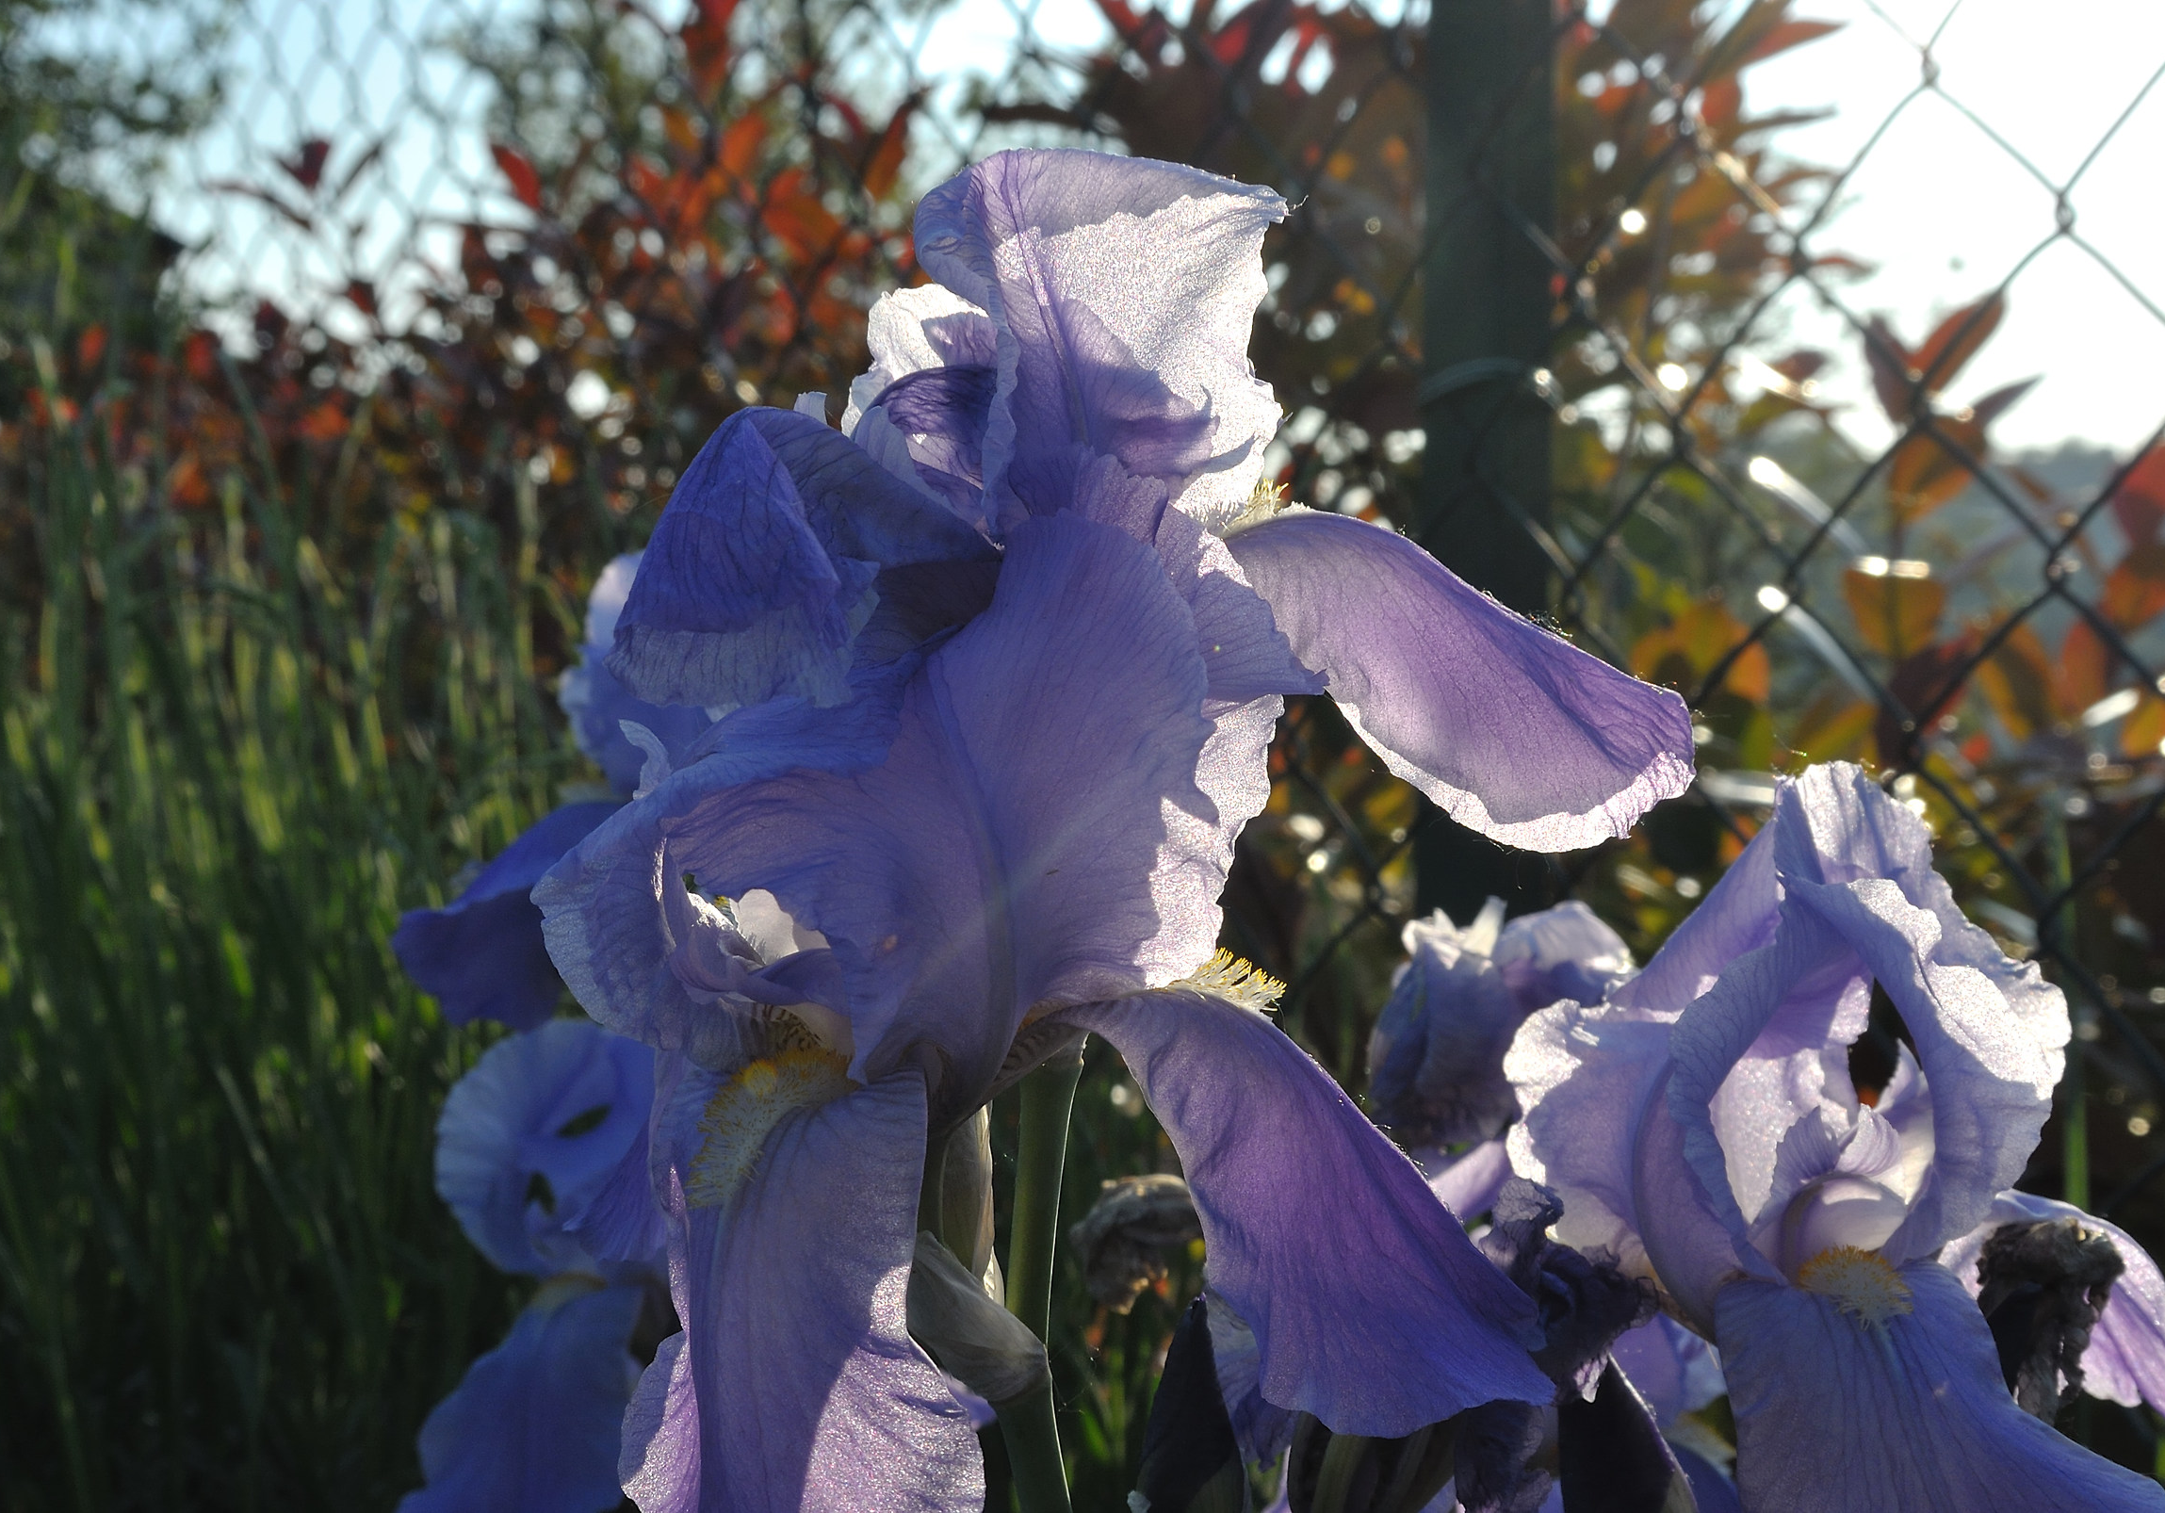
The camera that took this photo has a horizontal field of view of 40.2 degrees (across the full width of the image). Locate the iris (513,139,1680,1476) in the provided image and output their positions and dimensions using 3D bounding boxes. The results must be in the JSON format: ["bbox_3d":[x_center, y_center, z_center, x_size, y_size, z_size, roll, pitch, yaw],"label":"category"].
[{"bbox_3d":[0.005,0.011,0.410,0.160,0.193,0.140,1,4,19],"label":"iris"}]

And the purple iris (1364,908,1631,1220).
[{"bbox_3d":[0.095,0.067,0.660,0.064,0.072,0.064,1,4,11],"label":"purple iris"}]

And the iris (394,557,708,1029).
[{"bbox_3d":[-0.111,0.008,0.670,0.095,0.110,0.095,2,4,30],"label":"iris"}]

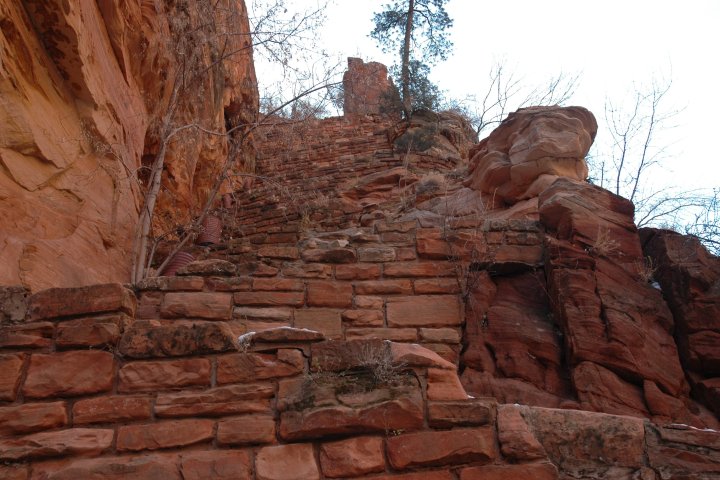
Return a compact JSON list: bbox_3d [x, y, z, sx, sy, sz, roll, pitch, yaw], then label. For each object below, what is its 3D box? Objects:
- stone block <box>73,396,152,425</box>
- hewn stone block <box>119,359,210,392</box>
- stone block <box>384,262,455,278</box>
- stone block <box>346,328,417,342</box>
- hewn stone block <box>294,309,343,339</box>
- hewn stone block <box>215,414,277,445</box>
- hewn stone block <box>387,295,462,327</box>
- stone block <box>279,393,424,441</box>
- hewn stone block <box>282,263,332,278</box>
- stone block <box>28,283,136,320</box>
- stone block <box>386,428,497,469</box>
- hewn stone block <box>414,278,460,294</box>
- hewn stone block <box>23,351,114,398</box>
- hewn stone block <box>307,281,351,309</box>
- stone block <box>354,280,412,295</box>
[{"bbox_3d":[-1.408,1.018,4.723,0.470,0.143,0.250,-6,-19,6],"label":"stone block"},{"bbox_3d":[-1.113,0.826,4.756,0.553,0.180,0.270,-6,-19,6],"label":"hewn stone block"},{"bbox_3d":[0.563,0.337,7.763,0.683,0.145,0.280,1,-19,-4],"label":"stone block"},{"bbox_3d":[0.183,0.855,6.949,0.597,0.117,0.280,0,-18,0],"label":"stone block"},{"bbox_3d":[-0.358,0.761,6.990,0.407,0.257,0.280,0,-18,0],"label":"hewn stone block"},{"bbox_3d":[-0.602,1.071,4.459,0.318,0.148,0.280,-4,-18,4],"label":"hewn stone block"},{"bbox_3d":[0.595,0.710,7.647,0.720,0.284,0.300,1,-19,-4],"label":"hewn stone block"},{"bbox_3d":[-0.022,1.021,4.525,0.802,0.204,0.330,-6,-19,6],"label":"stone block"},{"bbox_3d":[-0.505,0.330,7.675,0.471,0.148,0.260,1,-19,-4],"label":"hewn stone block"},{"bbox_3d":[-1.654,0.405,4.847,0.569,0.200,0.300,-4,-18,4],"label":"stone block"},{"bbox_3d":[0.443,1.144,4.352,0.569,0.183,0.320,-4,-18,4],"label":"stone block"},{"bbox_3d":[0.727,0.482,7.709,0.441,0.148,0.250,1,-19,-4],"label":"hewn stone block"},{"bbox_3d":[-1.695,0.833,4.841,0.564,0.267,0.280,-6,-19,6],"label":"hewn stone block"},{"bbox_3d":[-0.261,0.520,7.096,0.392,0.237,0.280,0,-18,0],"label":"hewn stone block"},{"bbox_3d":[0.205,0.457,7.113,0.489,0.122,0.260,0,-18,0],"label":"stone block"}]

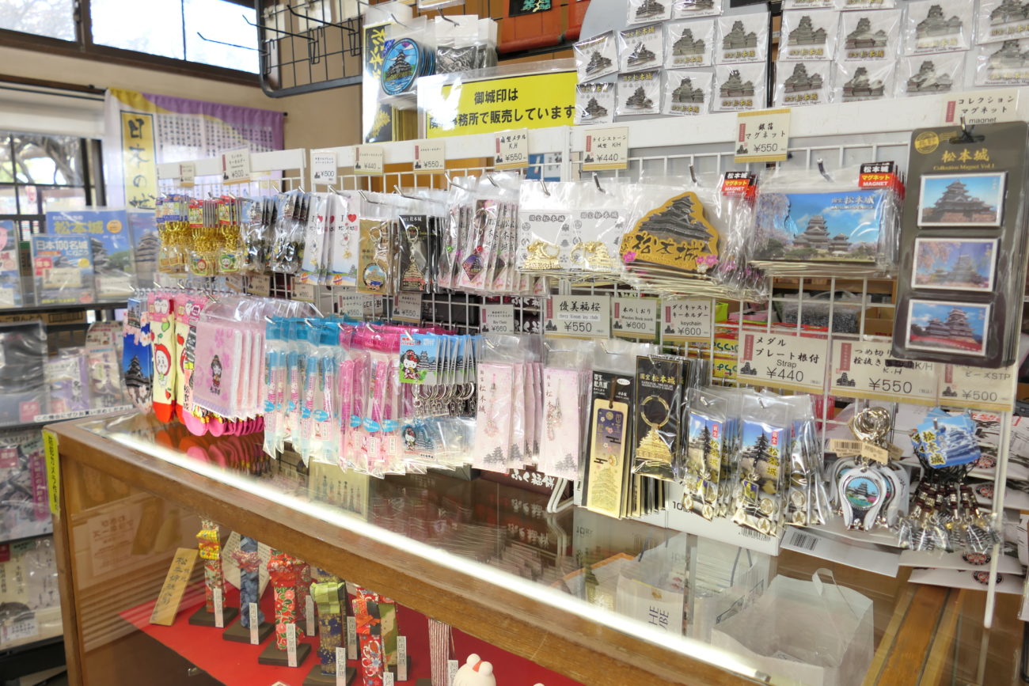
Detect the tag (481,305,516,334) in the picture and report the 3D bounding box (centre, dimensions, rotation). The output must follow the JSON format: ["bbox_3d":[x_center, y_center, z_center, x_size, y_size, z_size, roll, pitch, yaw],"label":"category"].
[{"bbox_3d":[-0.022,-0.027,0.938,0.052,0.043,0.004,6,10,34],"label":"tag"}]

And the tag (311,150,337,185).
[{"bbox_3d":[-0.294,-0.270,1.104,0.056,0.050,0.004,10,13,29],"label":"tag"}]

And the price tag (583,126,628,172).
[{"bbox_3d":[0.106,-0.225,0.832,0.056,0.048,0.004,6,11,34],"label":"price tag"}]

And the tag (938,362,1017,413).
[{"bbox_3d":[0.425,0.038,0.656,0.056,0.046,0.004,6,11,34],"label":"tag"}]

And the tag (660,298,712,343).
[{"bbox_3d":[0.193,-0.026,0.803,0.057,0.046,0.004,5,10,31],"label":"tag"}]

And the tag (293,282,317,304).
[{"bbox_3d":[-0.349,-0.090,1.175,0.055,0.041,0.004,6,11,34],"label":"tag"}]

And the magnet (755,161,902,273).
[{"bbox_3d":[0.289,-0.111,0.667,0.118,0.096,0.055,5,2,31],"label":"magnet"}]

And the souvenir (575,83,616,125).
[{"bbox_3d":[0.118,-0.348,1.040,0.059,0.057,0.008,7,12,23],"label":"souvenir"}]

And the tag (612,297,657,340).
[{"bbox_3d":[0.140,-0.029,0.835,0.056,0.045,0.004,5,10,31],"label":"tag"}]

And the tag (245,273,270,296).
[{"bbox_3d":[-0.437,-0.104,1.219,0.062,0.042,0.004,6,11,37],"label":"tag"}]

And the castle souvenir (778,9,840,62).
[{"bbox_3d":[0.349,-0.367,0.850,0.062,0.059,0.008,8,12,22],"label":"castle souvenir"}]

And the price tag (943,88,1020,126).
[{"bbox_3d":[0.407,-0.196,0.627,0.056,0.047,0.004,6,11,34],"label":"price tag"}]

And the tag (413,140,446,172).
[{"bbox_3d":[-0.116,-0.254,0.972,0.056,0.043,0.004,6,10,34],"label":"tag"}]

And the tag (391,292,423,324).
[{"bbox_3d":[-0.159,-0.054,1.048,0.055,0.045,0.004,6,11,34],"label":"tag"}]

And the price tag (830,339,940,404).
[{"bbox_3d":[0.362,0.030,0.702,0.094,0.053,0.004,5,10,31],"label":"price tag"}]

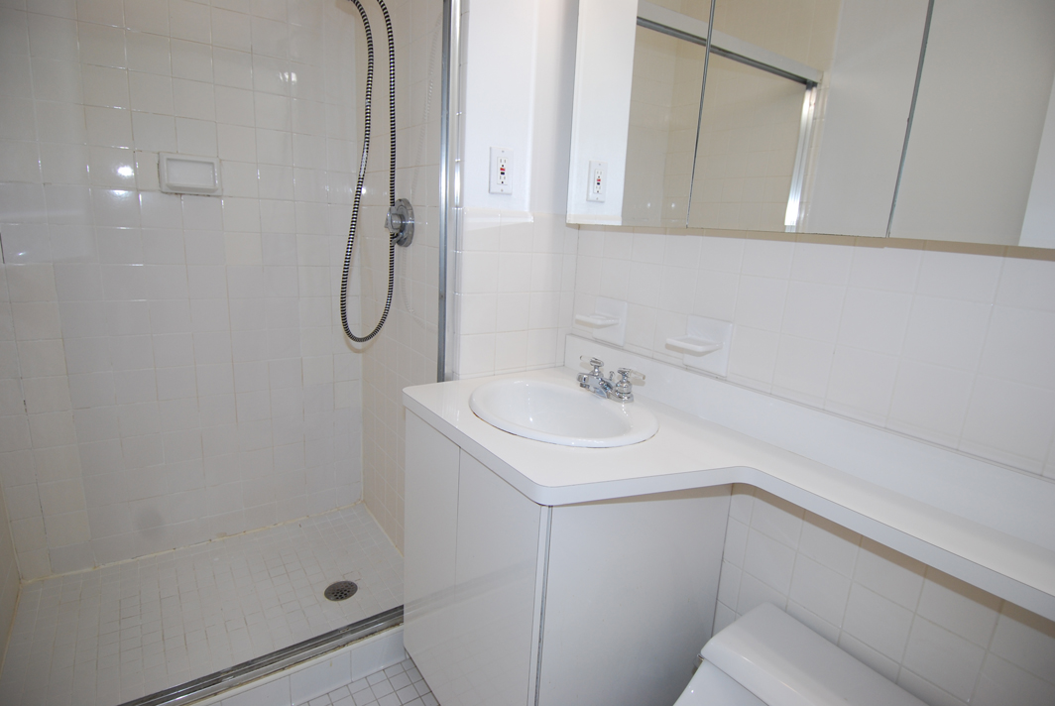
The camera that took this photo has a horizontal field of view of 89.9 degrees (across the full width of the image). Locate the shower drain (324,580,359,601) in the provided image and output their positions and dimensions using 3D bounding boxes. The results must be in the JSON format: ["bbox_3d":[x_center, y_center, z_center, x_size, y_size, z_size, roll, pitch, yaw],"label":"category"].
[{"bbox_3d":[-0.583,0.747,1.654,0.102,0.008,0.102,3,13,-1],"label":"shower drain"}]

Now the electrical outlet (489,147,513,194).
[{"bbox_3d":[-0.068,-0.470,1.370,0.070,0.114,0.010,-5,15,-34],"label":"electrical outlet"}]

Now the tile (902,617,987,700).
[{"bbox_3d":[0.705,0.519,0.893,0.009,0.108,0.108,-5,15,-34],"label":"tile"}]

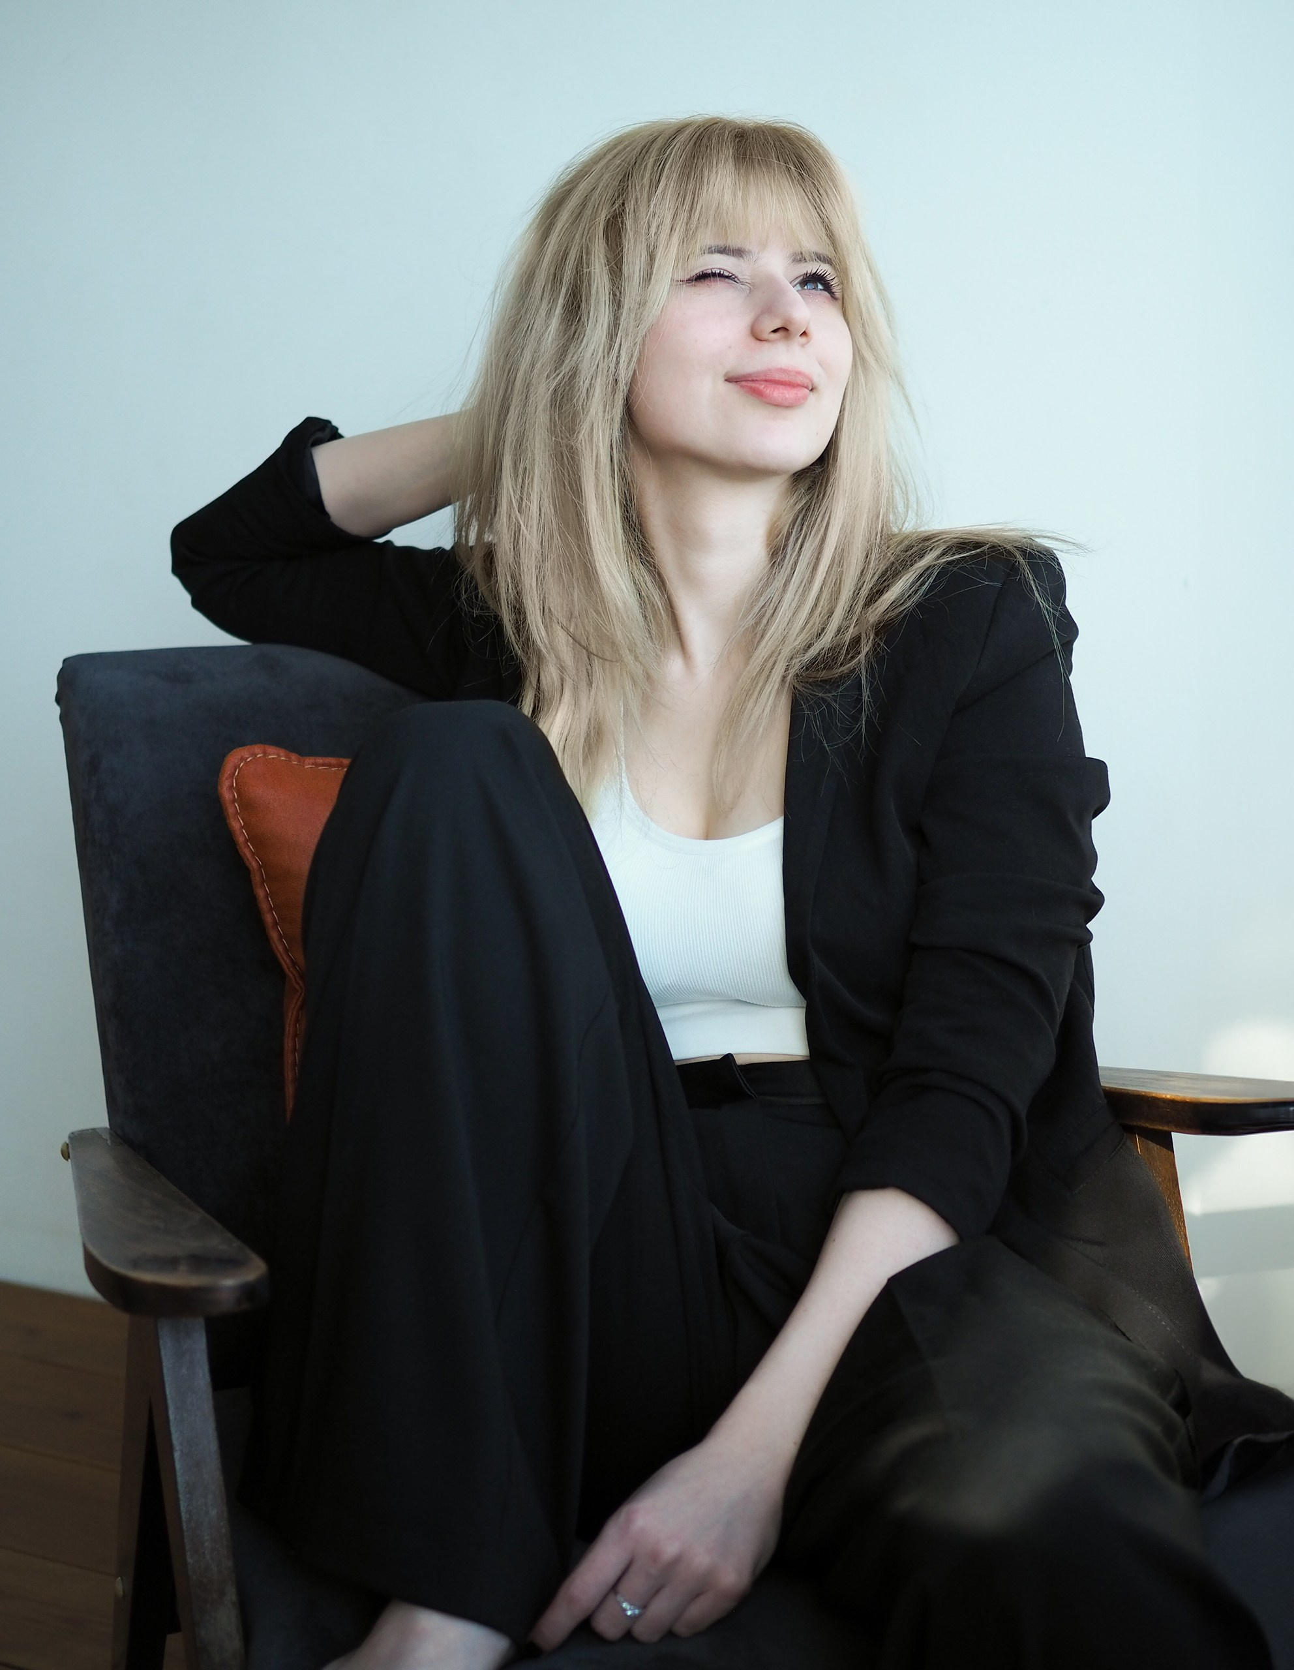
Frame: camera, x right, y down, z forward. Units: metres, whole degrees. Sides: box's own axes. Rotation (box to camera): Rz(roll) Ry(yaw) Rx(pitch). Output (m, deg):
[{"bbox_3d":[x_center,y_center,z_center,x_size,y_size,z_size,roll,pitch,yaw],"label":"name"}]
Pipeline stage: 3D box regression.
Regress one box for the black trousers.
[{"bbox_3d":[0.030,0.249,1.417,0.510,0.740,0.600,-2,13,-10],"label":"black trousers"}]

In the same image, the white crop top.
[{"bbox_3d":[0.050,-0.021,1.552,0.290,0.290,0.230,-1,13,-6],"label":"white crop top"}]

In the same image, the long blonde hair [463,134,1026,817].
[{"bbox_3d":[0.055,-0.255,1.541,0.320,0.400,0.280,-5,13,-21],"label":"long blonde hair"}]

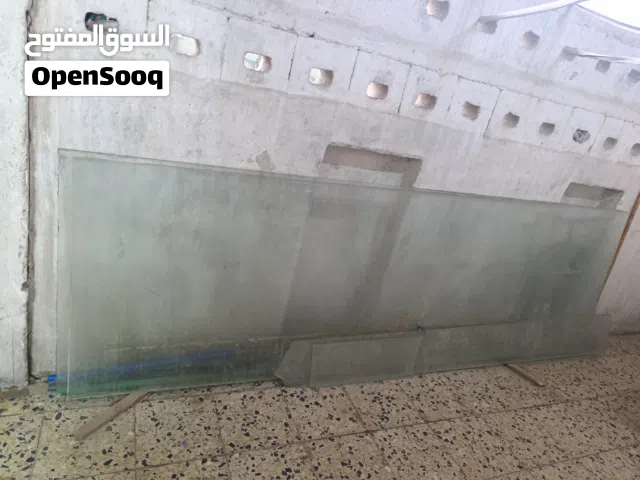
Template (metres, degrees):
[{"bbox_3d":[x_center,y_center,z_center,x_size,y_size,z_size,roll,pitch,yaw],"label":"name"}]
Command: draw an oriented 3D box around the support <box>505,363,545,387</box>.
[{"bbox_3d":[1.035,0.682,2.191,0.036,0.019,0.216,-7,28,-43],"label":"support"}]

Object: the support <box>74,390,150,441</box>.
[{"bbox_3d":[-0.689,0.585,1.448,0.038,0.016,0.286,20,21,20],"label":"support"}]

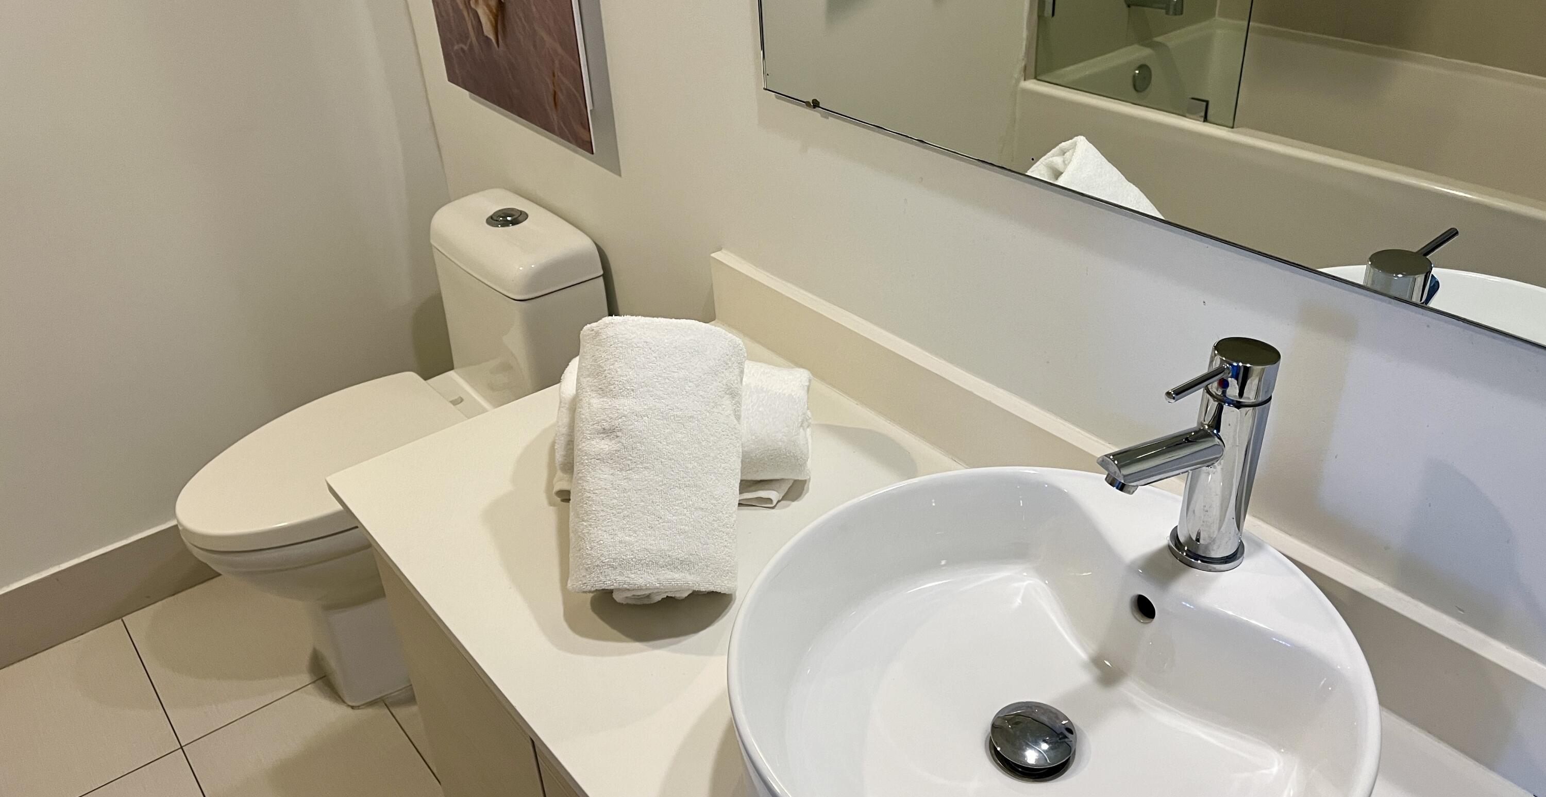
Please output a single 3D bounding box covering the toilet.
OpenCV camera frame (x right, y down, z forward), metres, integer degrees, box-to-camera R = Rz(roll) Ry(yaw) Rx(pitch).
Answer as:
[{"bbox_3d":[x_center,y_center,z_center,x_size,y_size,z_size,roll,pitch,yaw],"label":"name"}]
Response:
[{"bbox_3d":[-0.658,0.119,2.047,0.710,0.746,0.380,-24,37,-31],"label":"toilet"}]

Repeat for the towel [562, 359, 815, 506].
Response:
[{"bbox_3d":[-0.098,0.022,1.331,0.282,0.136,0.150,1,32,7],"label":"towel"}]

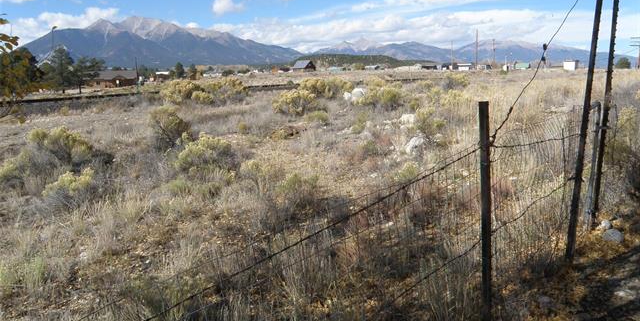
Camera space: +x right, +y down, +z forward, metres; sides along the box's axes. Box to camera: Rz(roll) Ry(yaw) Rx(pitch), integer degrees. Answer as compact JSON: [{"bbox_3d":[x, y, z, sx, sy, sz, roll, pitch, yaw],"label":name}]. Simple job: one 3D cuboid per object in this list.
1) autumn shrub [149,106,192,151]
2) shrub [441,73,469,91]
[{"bbox_3d":[-2.811,-0.617,8.944,0.810,0.811,0.760,-3,11,-17],"label":"autumn shrub"},{"bbox_3d":[8.715,-5.047,31.009,1.778,1.121,1.426,3,11,15],"label":"shrub"}]

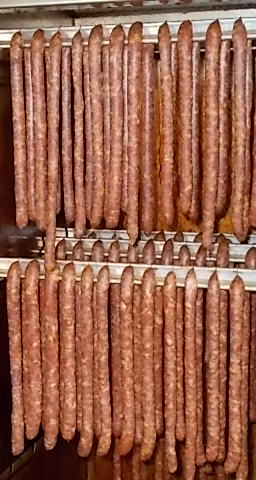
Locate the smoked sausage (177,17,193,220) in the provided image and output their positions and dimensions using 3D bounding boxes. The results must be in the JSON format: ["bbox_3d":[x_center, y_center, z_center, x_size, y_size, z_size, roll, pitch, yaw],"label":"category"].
[{"bbox_3d":[0.106,-0.218,1.486,0.028,0.355,0.028,3,10,20],"label":"smoked sausage"}]

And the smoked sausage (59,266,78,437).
[{"bbox_3d":[-0.117,0.230,1.646,0.032,0.376,0.031,5,11,20],"label":"smoked sausage"}]

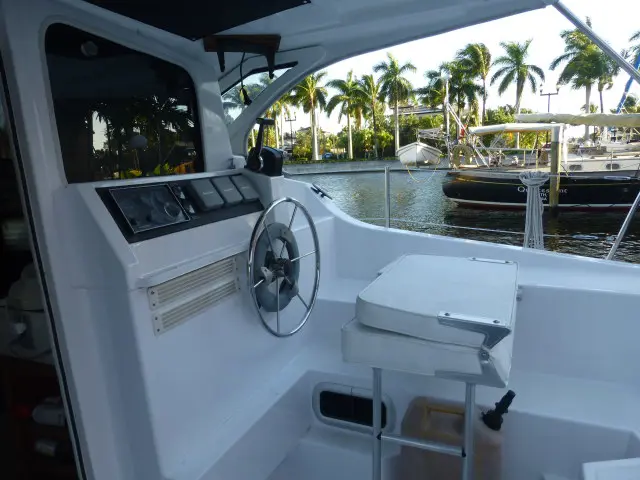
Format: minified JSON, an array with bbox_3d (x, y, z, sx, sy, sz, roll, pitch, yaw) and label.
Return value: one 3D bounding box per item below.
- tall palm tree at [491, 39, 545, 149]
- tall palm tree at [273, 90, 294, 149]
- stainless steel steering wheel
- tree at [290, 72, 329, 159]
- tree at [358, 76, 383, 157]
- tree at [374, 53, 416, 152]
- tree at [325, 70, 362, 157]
[{"bbox_3d":[19.580,-14.323,43.989,5.230,10.590,5.230,-2,11,0],"label":"tall palm tree"},{"bbox_3d":[-5.399,-15.397,59.148,3.940,8.920,3.940,-2,11,0],"label":"tall palm tree"},{"bbox_3d":[-0.151,0.111,1.823,0.100,0.560,0.560,-3,9,26],"label":"stainless steel steering wheel"},{"bbox_3d":[-0.691,-13.034,47.137,4.170,9.040,4.170,-2,11,0],"label":"tree"},{"bbox_3d":[5.870,-13.627,49.146,3.370,8.940,3.370,-2,11,0],"label":"tree"},{"bbox_3d":[8.100,-14.173,46.978,4.350,10.700,4.350,-2,11,0],"label":"tree"},{"bbox_3d":[2.982,-13.464,48.109,4.150,9.330,4.150,-2,11,0],"label":"tree"}]

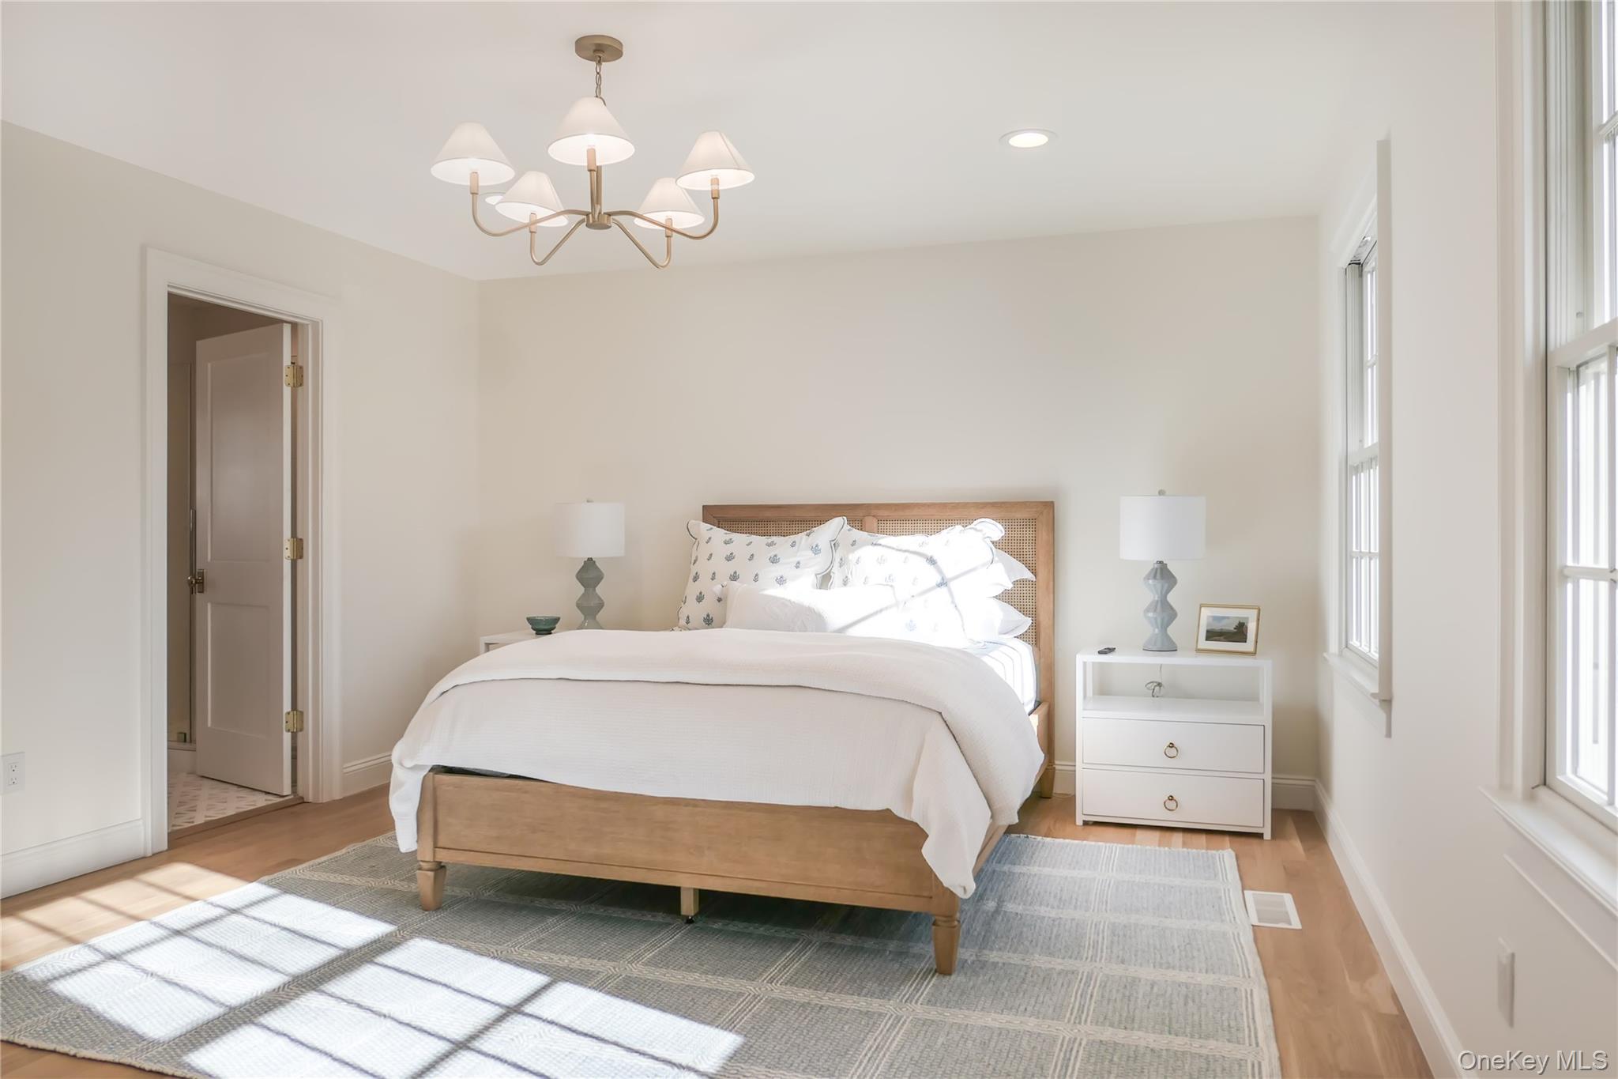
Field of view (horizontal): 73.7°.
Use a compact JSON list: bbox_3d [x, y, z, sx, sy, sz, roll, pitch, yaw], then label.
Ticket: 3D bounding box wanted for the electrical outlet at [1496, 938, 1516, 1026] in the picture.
[{"bbox_3d":[1.175,0.749,1.820,0.010,0.120,0.075,0,0,19],"label":"electrical outlet"}]

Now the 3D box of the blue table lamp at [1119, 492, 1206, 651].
[{"bbox_3d":[1.424,0.135,4.366,0.333,0.645,0.333,0,0,19],"label":"blue table lamp"}]

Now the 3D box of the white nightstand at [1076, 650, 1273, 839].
[{"bbox_3d":[1.466,0.792,4.354,0.713,0.671,0.431,0,0,19],"label":"white nightstand"}]

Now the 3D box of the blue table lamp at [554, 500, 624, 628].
[{"bbox_3d":[-1.055,0.130,5.197,0.333,0.645,0.333,0,0,0],"label":"blue table lamp"}]

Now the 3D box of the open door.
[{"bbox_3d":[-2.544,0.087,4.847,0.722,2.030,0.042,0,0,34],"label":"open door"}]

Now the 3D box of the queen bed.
[{"bbox_3d":[-0.071,0.486,4.030,1.790,1.282,2.114,0,0,19],"label":"queen bed"}]

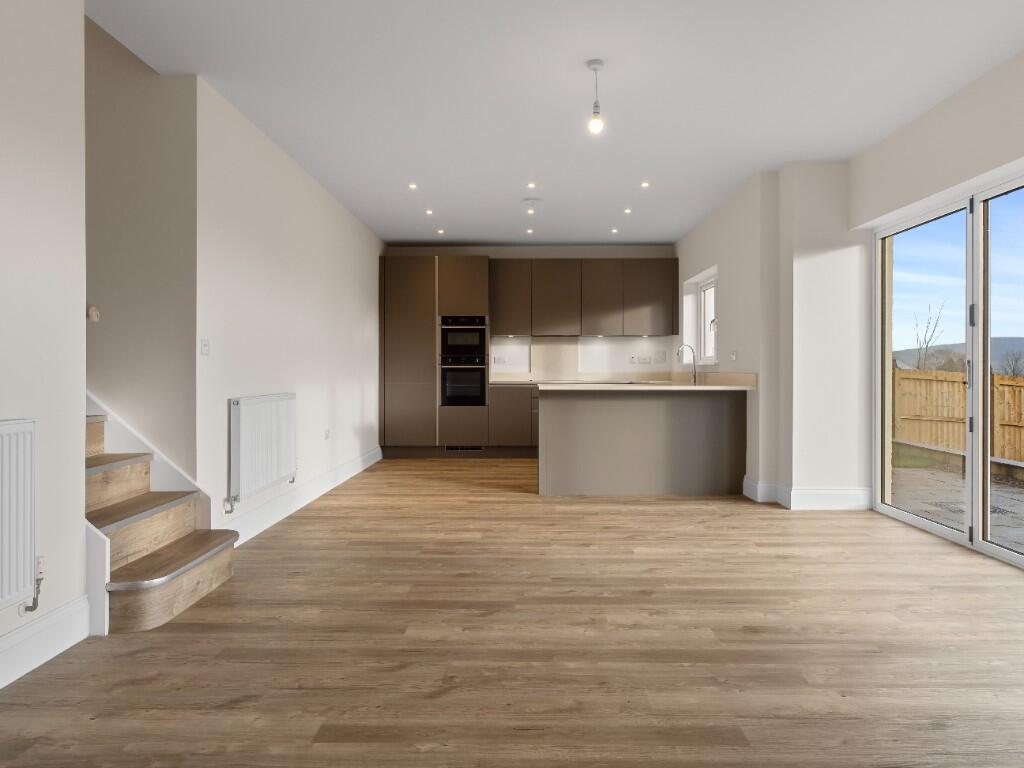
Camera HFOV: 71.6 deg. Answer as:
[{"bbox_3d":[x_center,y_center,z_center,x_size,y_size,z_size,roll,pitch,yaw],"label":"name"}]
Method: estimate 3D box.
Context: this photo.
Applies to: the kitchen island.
[{"bbox_3d":[1.057,0.458,5.951,1.704,0.910,0.890,0,1,1],"label":"kitchen island"}]

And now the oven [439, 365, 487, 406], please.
[{"bbox_3d":[-0.560,0.011,8.581,0.556,0.488,0.550,0,1,1],"label":"oven"}]

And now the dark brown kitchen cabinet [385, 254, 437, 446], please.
[{"bbox_3d":[-1.181,-0.391,8.593,0.616,2.216,0.570,0,1,1],"label":"dark brown kitchen cabinet"}]

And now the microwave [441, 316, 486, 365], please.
[{"bbox_3d":[-0.560,-0.514,8.572,0.556,0.563,0.550,0,1,1],"label":"microwave"}]

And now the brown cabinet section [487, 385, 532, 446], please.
[{"bbox_3d":[-0.012,0.371,8.660,0.501,0.725,0.580,0,1,1],"label":"brown cabinet section"}]

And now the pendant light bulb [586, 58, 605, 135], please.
[{"bbox_3d":[0.414,-1.408,3.490,0.091,0.366,0.091,0,1,1],"label":"pendant light bulb"}]

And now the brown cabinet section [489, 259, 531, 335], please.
[{"bbox_3d":[-0.014,-1.046,8.725,0.506,0.921,0.350,0,1,1],"label":"brown cabinet section"}]

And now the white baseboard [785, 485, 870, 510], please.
[{"bbox_3d":[2.349,0.841,5.212,0.602,0.168,0.025,0,1,1],"label":"white baseboard"}]

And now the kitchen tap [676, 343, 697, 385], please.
[{"bbox_3d":[1.730,-0.211,7.038,0.188,0.399,0.070,0,1,1],"label":"kitchen tap"}]

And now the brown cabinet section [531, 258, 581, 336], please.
[{"bbox_3d":[0.541,-1.042,8.725,0.603,0.930,0.350,0,1,1],"label":"brown cabinet section"}]

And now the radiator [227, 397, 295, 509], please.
[{"bbox_3d":[-1.568,0.393,4.499,0.075,0.625,1.013,0,1,1],"label":"radiator"}]

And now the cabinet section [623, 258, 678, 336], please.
[{"bbox_3d":[1.677,-1.042,8.725,0.660,0.930,0.350,0,1,1],"label":"cabinet section"}]

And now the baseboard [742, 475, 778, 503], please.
[{"bbox_3d":[1.980,0.836,5.657,0.159,0.165,0.279,0,1,1],"label":"baseboard"}]

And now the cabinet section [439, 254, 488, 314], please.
[{"bbox_3d":[-0.565,-1.157,8.655,0.593,0.710,0.570,0,1,1],"label":"cabinet section"}]

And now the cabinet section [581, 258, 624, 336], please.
[{"bbox_3d":[1.095,-1.042,8.725,0.505,0.930,0.350,0,1,1],"label":"cabinet section"}]

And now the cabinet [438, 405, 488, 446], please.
[{"bbox_3d":[-0.561,0.483,8.598,0.601,0.472,0.570,0,1,1],"label":"cabinet"}]

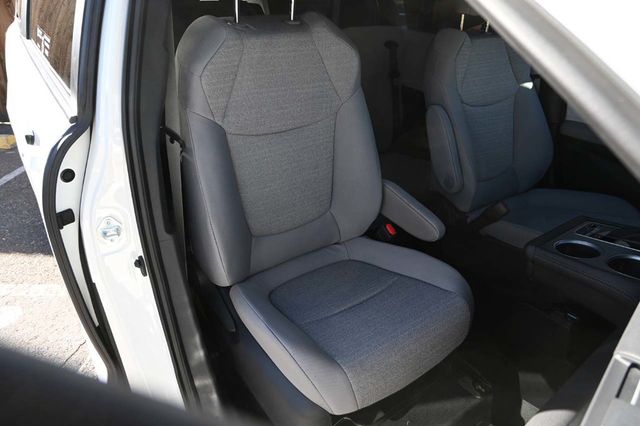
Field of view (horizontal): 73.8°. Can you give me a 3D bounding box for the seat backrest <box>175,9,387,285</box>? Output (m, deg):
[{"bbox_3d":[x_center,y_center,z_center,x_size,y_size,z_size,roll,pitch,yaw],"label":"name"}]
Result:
[{"bbox_3d":[-0.087,-0.144,1.023,0.482,0.623,0.173,-15,16,-34],"label":"seat backrest"}]

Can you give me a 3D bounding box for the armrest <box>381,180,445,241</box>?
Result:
[{"bbox_3d":[0.202,-0.015,1.088,0.063,0.082,0.263,-15,43,-34],"label":"armrest"}]

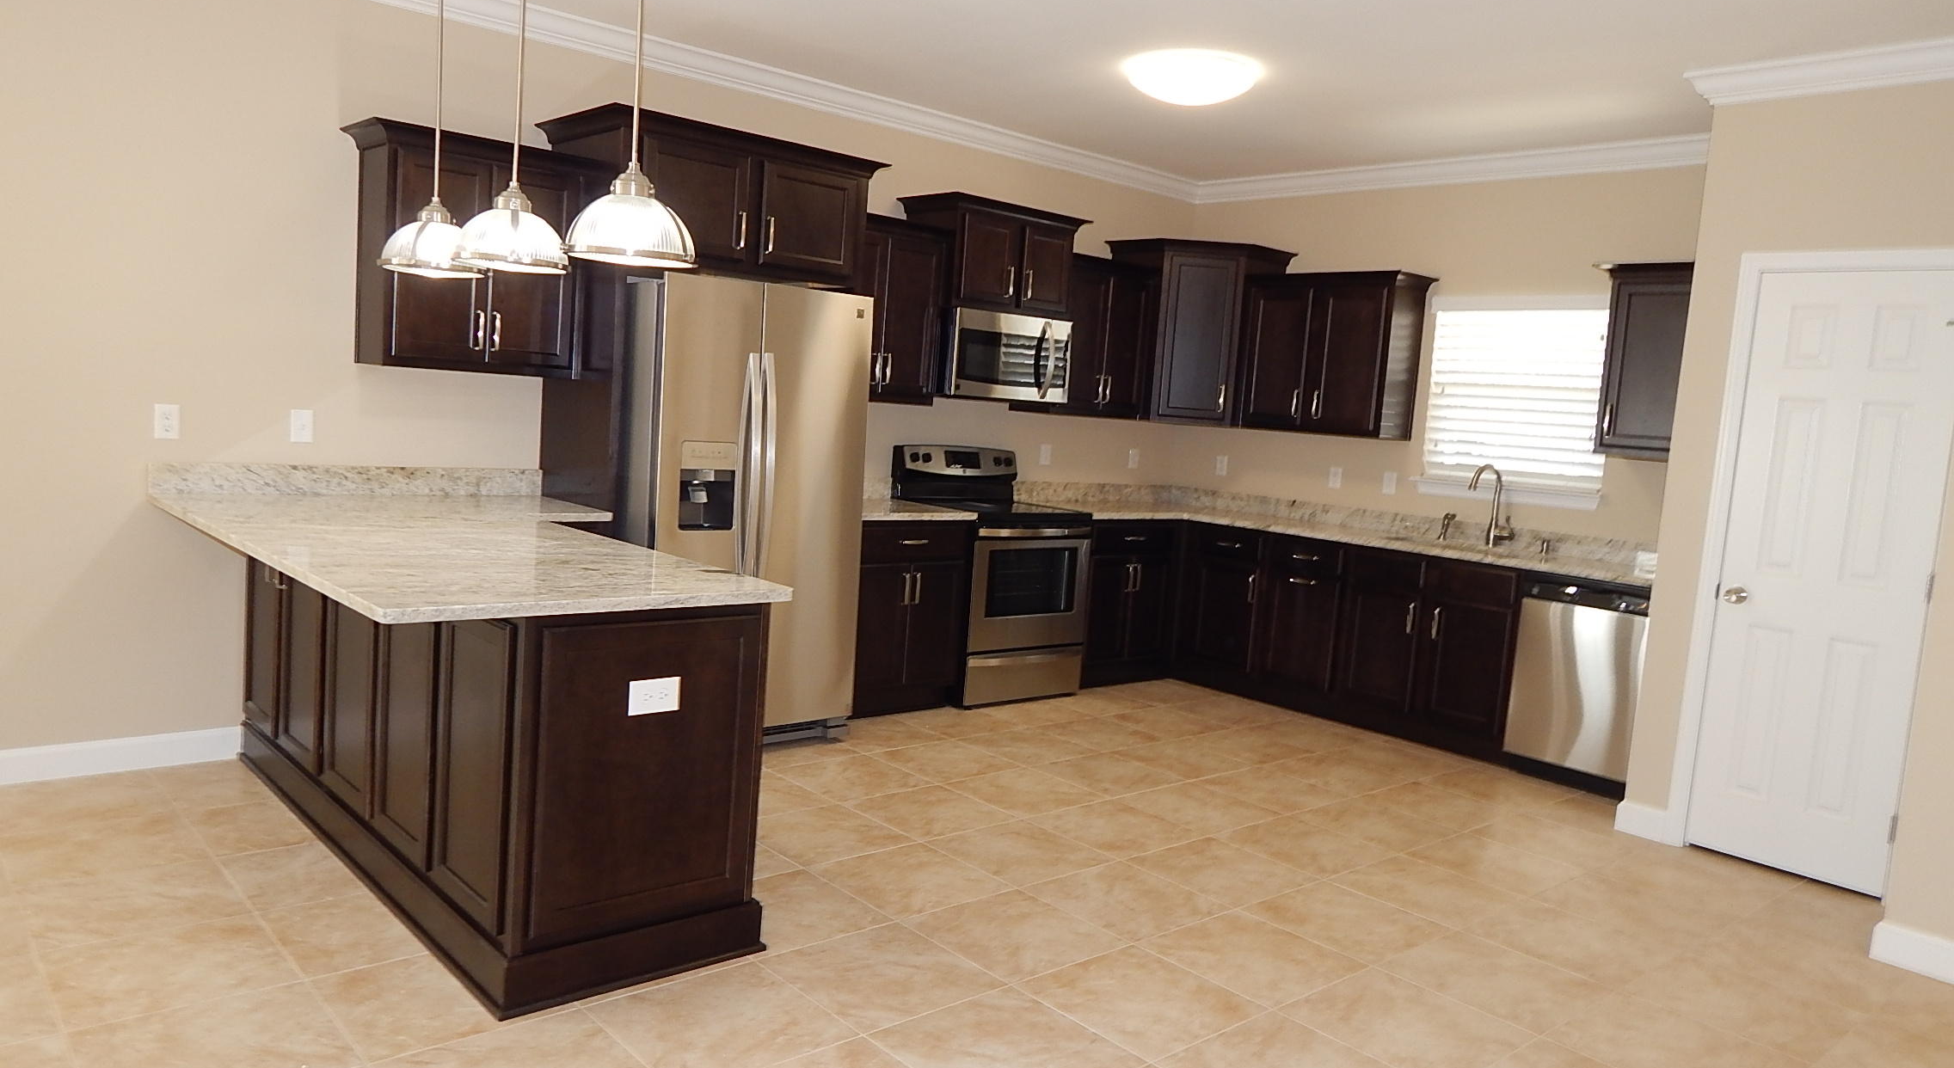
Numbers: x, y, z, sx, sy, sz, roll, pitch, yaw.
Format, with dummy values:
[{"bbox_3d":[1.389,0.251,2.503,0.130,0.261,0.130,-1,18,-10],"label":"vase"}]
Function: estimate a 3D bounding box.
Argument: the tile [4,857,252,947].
[{"bbox_3d":[-2.124,0.926,3.271,0.443,0.010,0.443,-1,8,-42],"label":"tile"}]

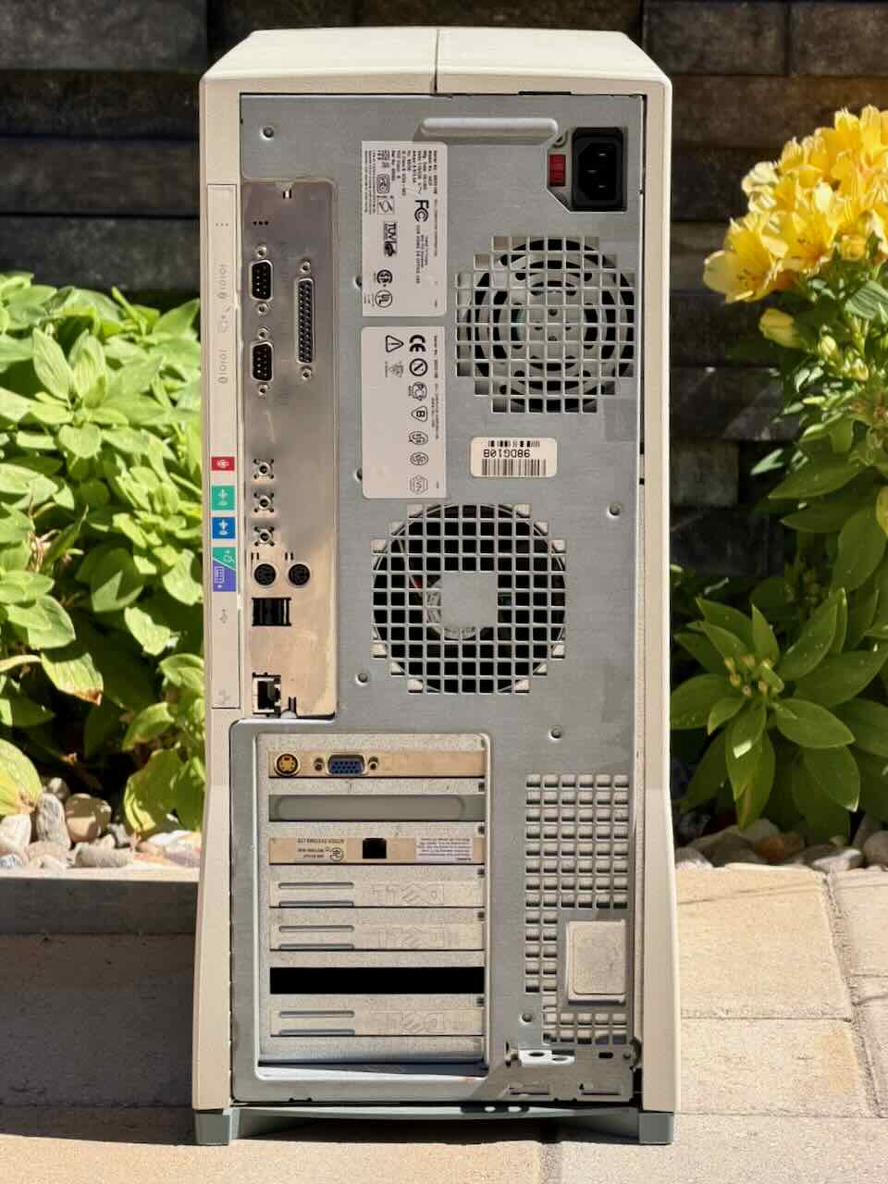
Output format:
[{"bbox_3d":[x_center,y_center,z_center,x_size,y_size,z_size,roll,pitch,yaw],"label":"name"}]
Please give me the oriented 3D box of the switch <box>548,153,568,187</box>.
[{"bbox_3d":[0.050,-0.185,1.502,0.008,0.014,0.008,0,10,0],"label":"switch"}]

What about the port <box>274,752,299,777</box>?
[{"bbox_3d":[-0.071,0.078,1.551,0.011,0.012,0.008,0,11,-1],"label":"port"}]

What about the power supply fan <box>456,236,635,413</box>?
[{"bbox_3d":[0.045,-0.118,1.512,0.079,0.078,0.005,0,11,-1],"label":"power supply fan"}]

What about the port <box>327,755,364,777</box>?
[{"bbox_3d":[-0.044,0.079,1.550,0.016,0.010,0.008,0,11,-1],"label":"port"}]

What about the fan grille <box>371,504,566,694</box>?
[{"bbox_3d":[0.011,0.003,1.531,0.087,0.086,0.004,0,10,0],"label":"fan grille"}]

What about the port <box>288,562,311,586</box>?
[{"bbox_3d":[-0.064,-0.008,1.532,0.010,0.011,0.010,0,10,0],"label":"port"}]

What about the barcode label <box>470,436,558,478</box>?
[{"bbox_3d":[0.031,-0.060,1.517,0.039,0.018,0.001,0,10,0],"label":"barcode label"}]

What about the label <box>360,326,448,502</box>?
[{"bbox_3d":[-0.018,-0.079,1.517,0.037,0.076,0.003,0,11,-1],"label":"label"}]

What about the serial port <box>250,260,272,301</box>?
[{"bbox_3d":[-0.080,-0.137,1.502,0.010,0.018,0.009,0,10,0],"label":"serial port"}]

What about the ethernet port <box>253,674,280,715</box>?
[{"bbox_3d":[-0.080,0.045,1.543,0.012,0.018,0.013,0,10,0],"label":"ethernet port"}]

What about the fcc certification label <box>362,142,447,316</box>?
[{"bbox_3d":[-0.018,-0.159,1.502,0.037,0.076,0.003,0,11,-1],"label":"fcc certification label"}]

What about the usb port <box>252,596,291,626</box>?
[{"bbox_3d":[-0.077,0.008,1.536,0.017,0.013,0.013,0,10,0],"label":"usb port"}]

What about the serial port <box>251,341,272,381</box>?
[{"bbox_3d":[-0.080,-0.102,1.510,0.009,0.018,0.008,0,11,-1],"label":"serial port"}]

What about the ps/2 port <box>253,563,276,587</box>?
[{"bbox_3d":[-0.080,-0.008,1.532,0.009,0.011,0.008,0,11,-1],"label":"ps/2 port"}]

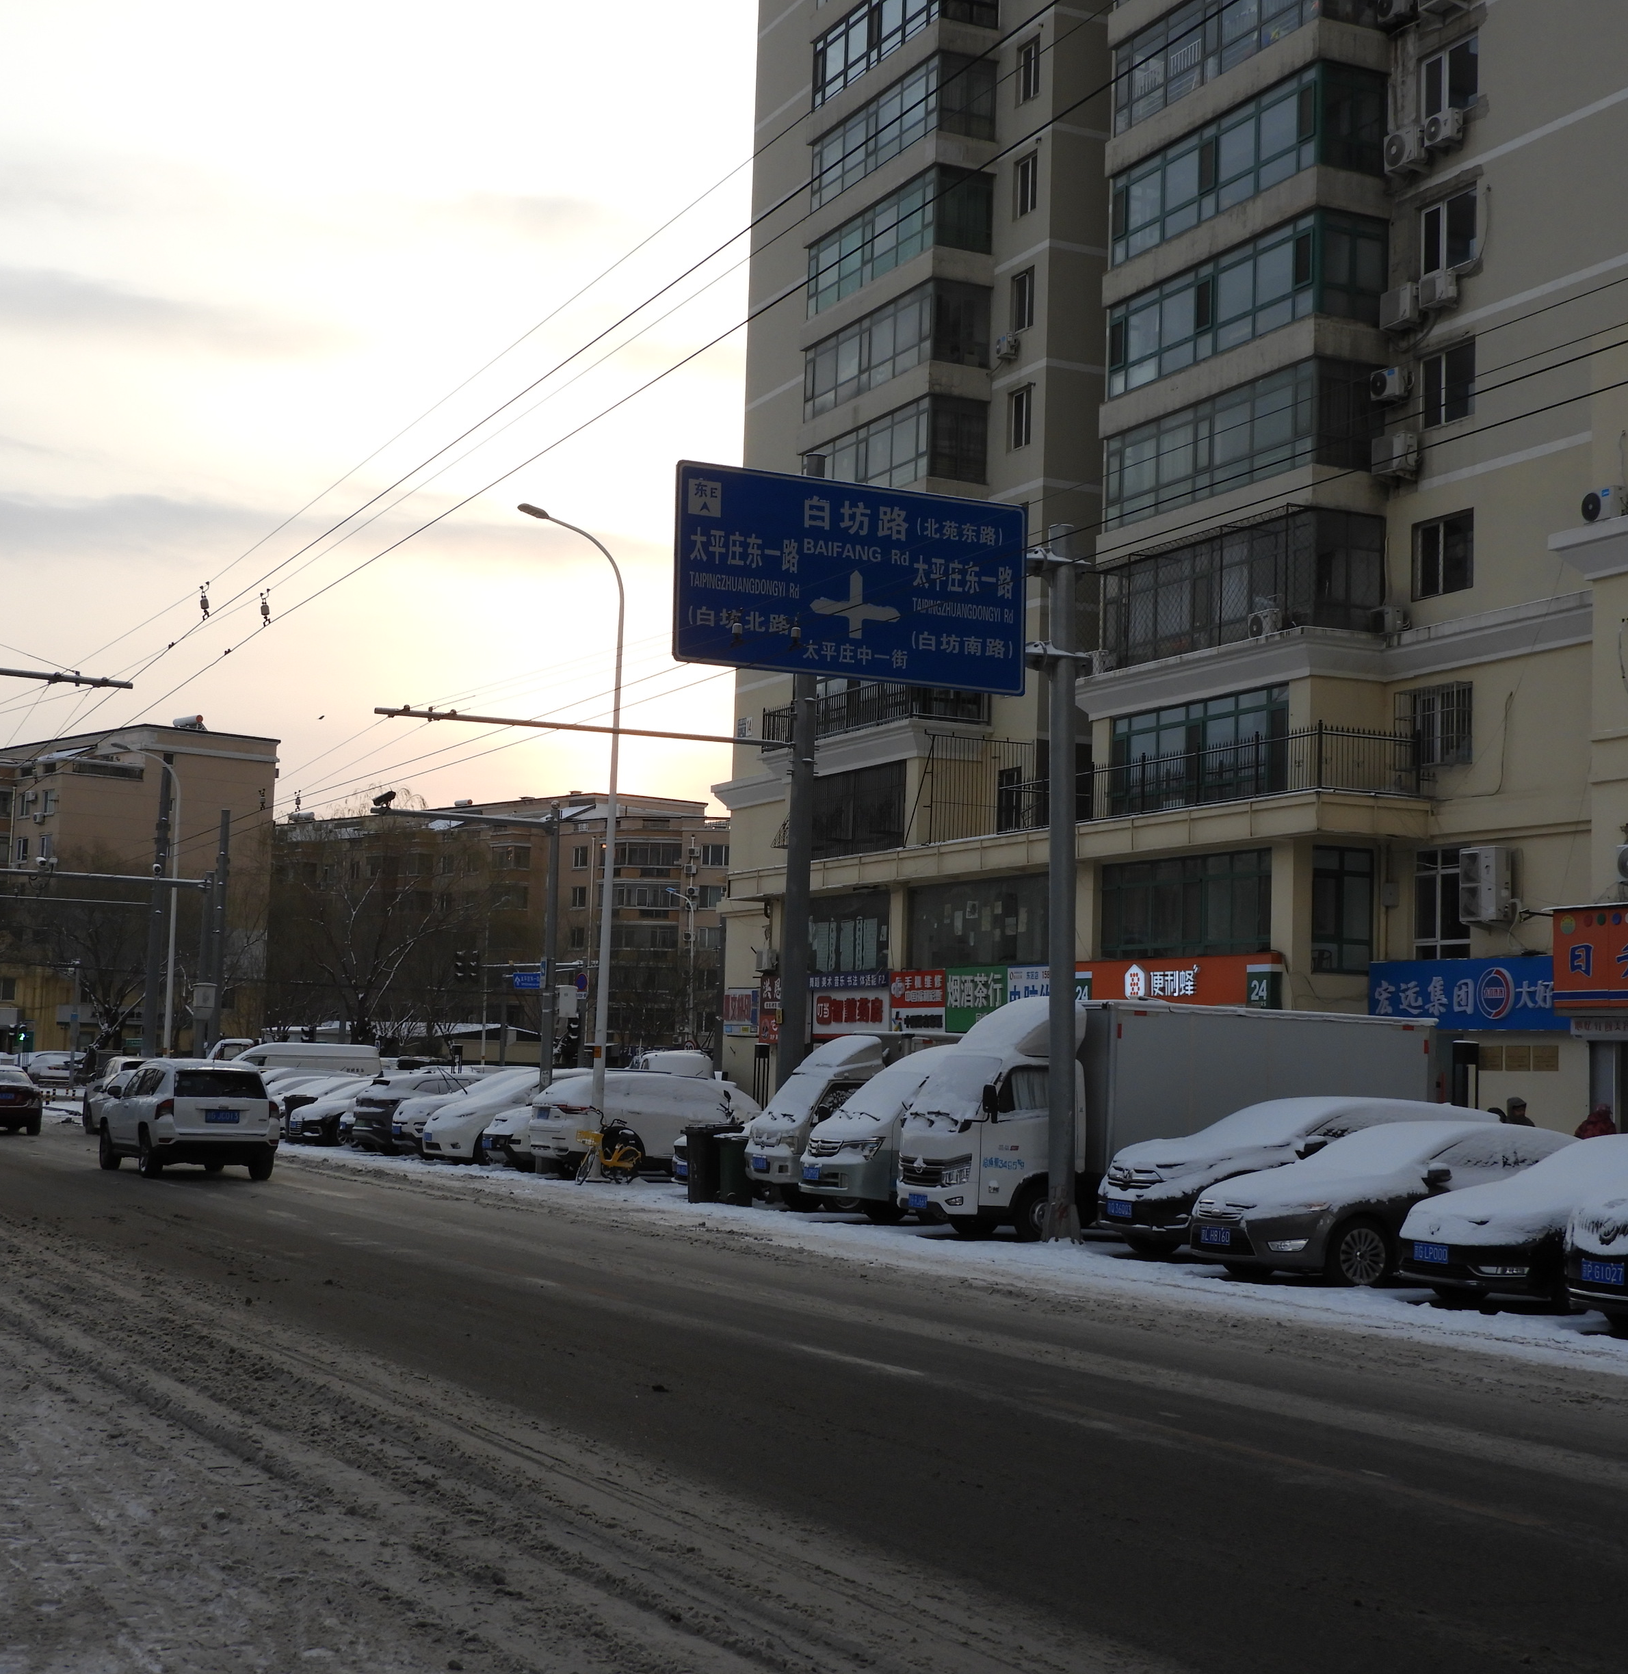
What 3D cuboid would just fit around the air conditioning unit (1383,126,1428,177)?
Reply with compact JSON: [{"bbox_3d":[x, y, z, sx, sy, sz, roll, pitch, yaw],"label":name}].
[{"bbox_3d":[11.098,-12.805,48.220,0.330,0.637,0.924,4,-6,-25],"label":"air conditioning unit"}]

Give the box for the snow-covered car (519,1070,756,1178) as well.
[{"bbox_3d":[-1.982,4.543,40.634,4.640,1.680,1.860,4,-6,-25],"label":"snow-covered car"}]

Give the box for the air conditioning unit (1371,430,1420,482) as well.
[{"bbox_3d":[10.485,-6.821,46.252,0.340,0.700,0.950,4,-6,-25],"label":"air conditioning unit"}]

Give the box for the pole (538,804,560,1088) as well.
[{"bbox_3d":[-4.295,2.439,42.048,0.250,6.041,0.250,4,-6,-25],"label":"pole"}]

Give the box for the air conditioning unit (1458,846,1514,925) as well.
[{"bbox_3d":[11.337,0.809,43.500,0.370,1.240,0.920,4,-6,-25],"label":"air conditioning unit"}]

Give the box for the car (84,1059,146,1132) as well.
[{"bbox_3d":[-12.838,5.124,50.022,1.820,1.620,4.500,4,-6,-25],"label":"car"}]

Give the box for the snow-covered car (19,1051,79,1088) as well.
[{"bbox_3d":[-32.867,10.034,111.491,1.820,1.520,4.600,4,-6,-25],"label":"snow-covered car"}]

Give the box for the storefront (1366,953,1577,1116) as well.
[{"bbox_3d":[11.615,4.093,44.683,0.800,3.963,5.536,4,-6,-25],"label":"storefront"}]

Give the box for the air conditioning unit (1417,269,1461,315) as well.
[{"bbox_3d":[11.055,-9.632,45.624,0.280,0.550,0.740,4,-6,-25],"label":"air conditioning unit"}]

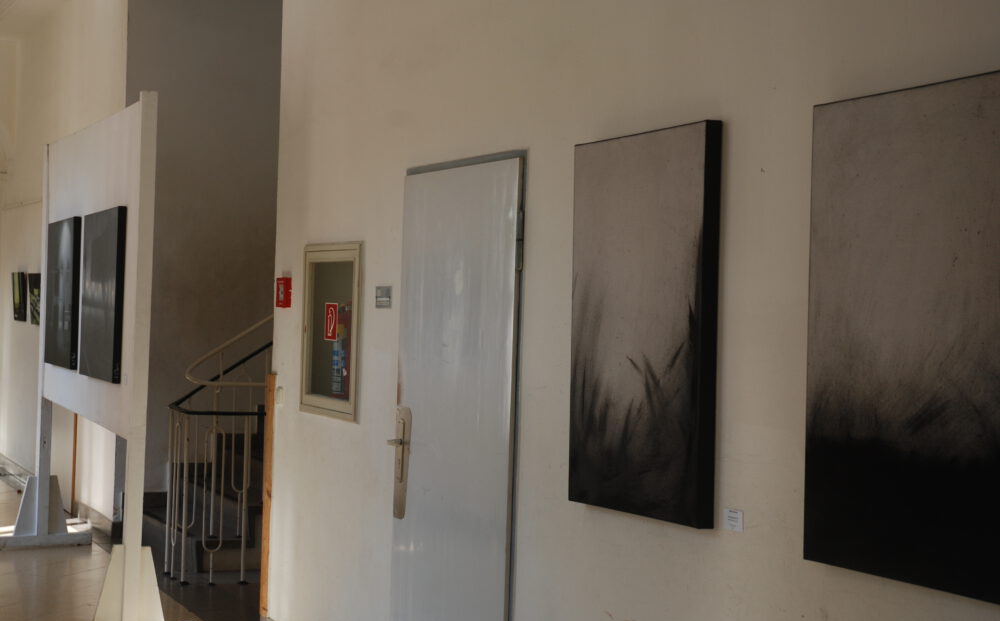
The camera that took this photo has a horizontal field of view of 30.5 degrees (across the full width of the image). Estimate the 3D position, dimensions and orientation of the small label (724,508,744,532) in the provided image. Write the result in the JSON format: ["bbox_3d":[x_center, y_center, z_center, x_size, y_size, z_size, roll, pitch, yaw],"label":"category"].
[{"bbox_3d":[0.561,0.504,4.401,0.005,0.048,0.090,2,0,-23],"label":"small label"}]

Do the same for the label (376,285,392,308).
[{"bbox_3d":[-0.426,-0.047,6.764,0.010,0.082,0.170,2,0,-23],"label":"label"}]

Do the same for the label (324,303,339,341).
[{"bbox_3d":[-0.674,0.046,7.336,0.005,0.151,0.156,2,0,-23],"label":"label"}]

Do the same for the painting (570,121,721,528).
[{"bbox_3d":[0.369,0.036,4.836,0.044,1.000,0.747,2,-1,-23],"label":"painting"}]

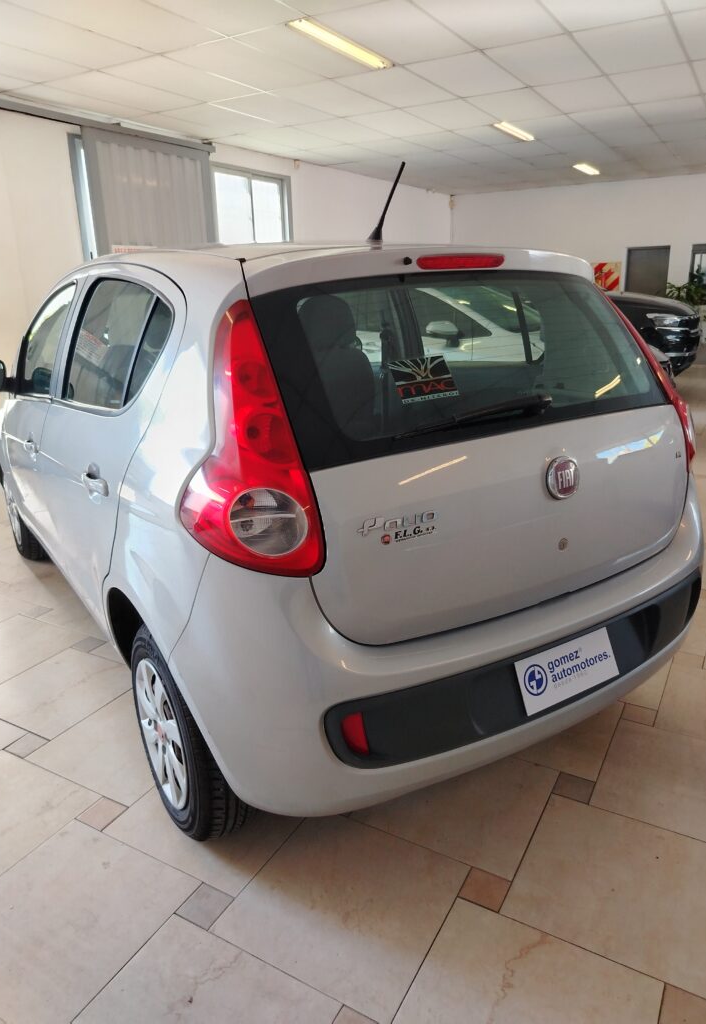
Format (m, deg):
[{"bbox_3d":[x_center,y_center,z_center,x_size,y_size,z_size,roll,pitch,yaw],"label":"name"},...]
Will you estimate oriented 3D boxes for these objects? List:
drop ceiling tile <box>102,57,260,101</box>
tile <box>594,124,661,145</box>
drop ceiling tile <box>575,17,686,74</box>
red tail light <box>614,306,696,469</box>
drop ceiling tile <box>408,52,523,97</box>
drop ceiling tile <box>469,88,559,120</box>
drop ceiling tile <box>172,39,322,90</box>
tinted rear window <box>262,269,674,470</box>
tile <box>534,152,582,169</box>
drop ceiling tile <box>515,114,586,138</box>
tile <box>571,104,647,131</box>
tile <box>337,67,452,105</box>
[{"bbox_3d":[-1.273,-3.291,5.411,0.600,0.020,1.200,8,21,28],"label":"drop ceiling tile"},{"bbox_3d":[3.213,-4.342,8.230,0.607,0.020,1.215,8,20,28],"label":"tile"},{"bbox_3d":[1.981,-3.279,5.008,0.605,0.020,1.210,8,20,28],"label":"drop ceiling tile"},{"bbox_3d":[0.899,-0.400,2.061,0.250,0.520,0.340,-13,21,-31],"label":"red tail light"},{"bbox_3d":[0.918,-3.430,5.588,0.605,0.020,1.210,8,20,28],"label":"drop ceiling tile"},{"bbox_3d":[1.522,-3.768,6.582,0.600,0.020,1.200,8,21,28],"label":"drop ceiling tile"},{"bbox_3d":[-0.744,-3.216,5.123,0.600,0.020,1.200,8,21,28],"label":"drop ceiling tile"},{"bbox_3d":[0.327,-0.376,1.670,1.109,0.451,0.087,-13,-17,-31],"label":"tinted rear window"},{"bbox_3d":[2.803,-4.896,9.922,0.600,0.020,1.200,8,21,28],"label":"tile"},{"bbox_3d":[2.116,-4.119,7.600,0.605,0.020,1.210,8,20,28],"label":"drop ceiling tile"},{"bbox_3d":[2.654,-4.045,7.311,0.600,0.020,1.200,8,21,28],"label":"tile"},{"bbox_3d":[0.389,-3.492,5.852,0.600,0.020,1.200,8,21,28],"label":"tile"}]

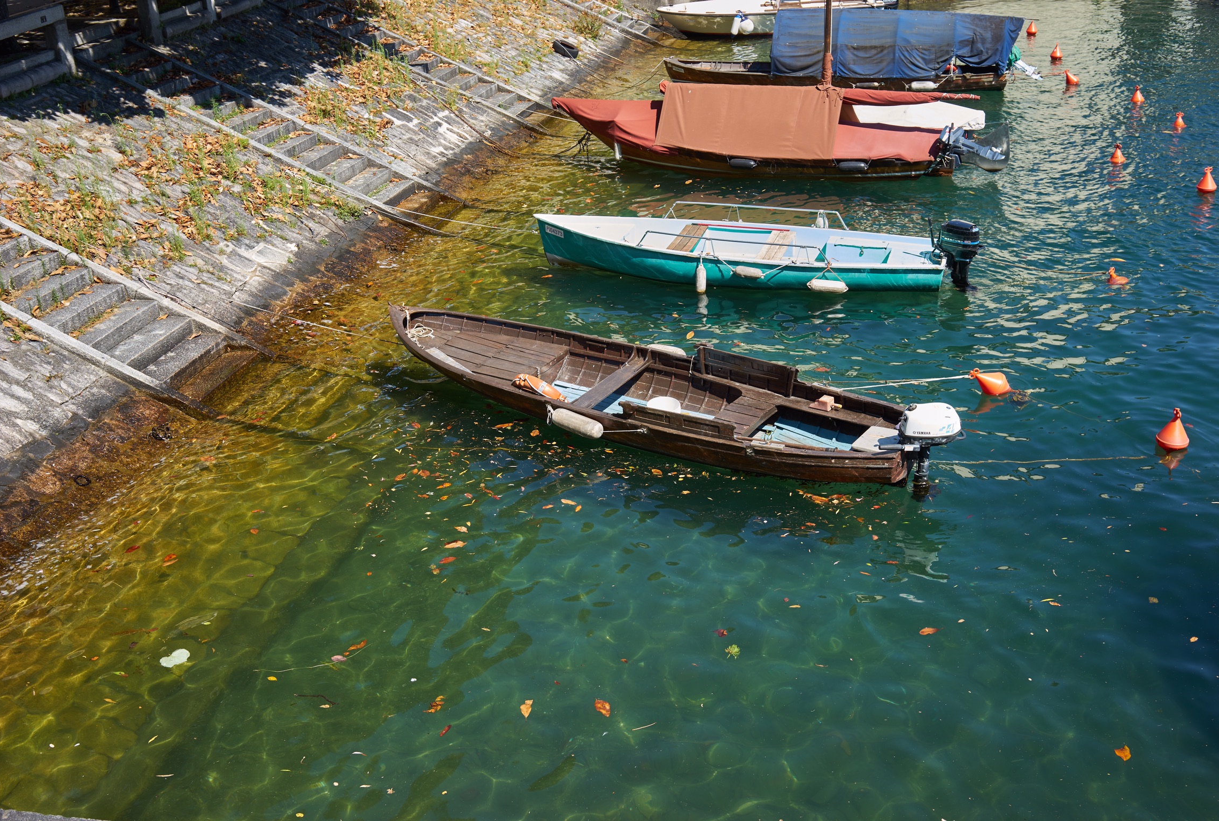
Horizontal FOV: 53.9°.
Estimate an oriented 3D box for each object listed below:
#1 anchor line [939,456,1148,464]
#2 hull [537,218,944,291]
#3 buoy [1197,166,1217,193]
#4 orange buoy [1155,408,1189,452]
[{"bbox_3d":[3.838,0.445,10.652,1.900,0.030,0.060,-2,27,1],"label":"anchor line"},{"bbox_3d":[1.550,-2.031,14.969,5.037,0.780,1.420,3,28,9],"label":"hull"},{"bbox_3d":[8.671,-3.327,17.318,0.285,0.405,0.285,-2,27,0],"label":"buoy"},{"bbox_3d":[5.092,0.182,10.736,0.300,0.435,0.300,3,27,-3],"label":"orange buoy"}]

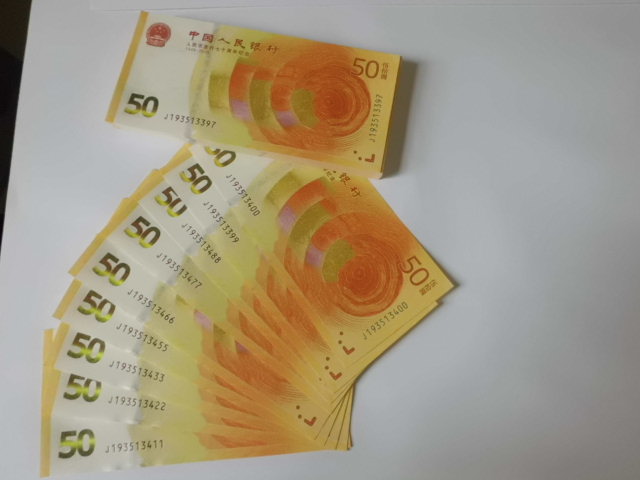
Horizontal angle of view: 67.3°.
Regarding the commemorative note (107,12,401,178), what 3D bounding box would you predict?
[{"bbox_3d":[-0.035,-0.082,0.268,0.150,0.010,0.070,11,78,2],"label":"commemorative note"}]

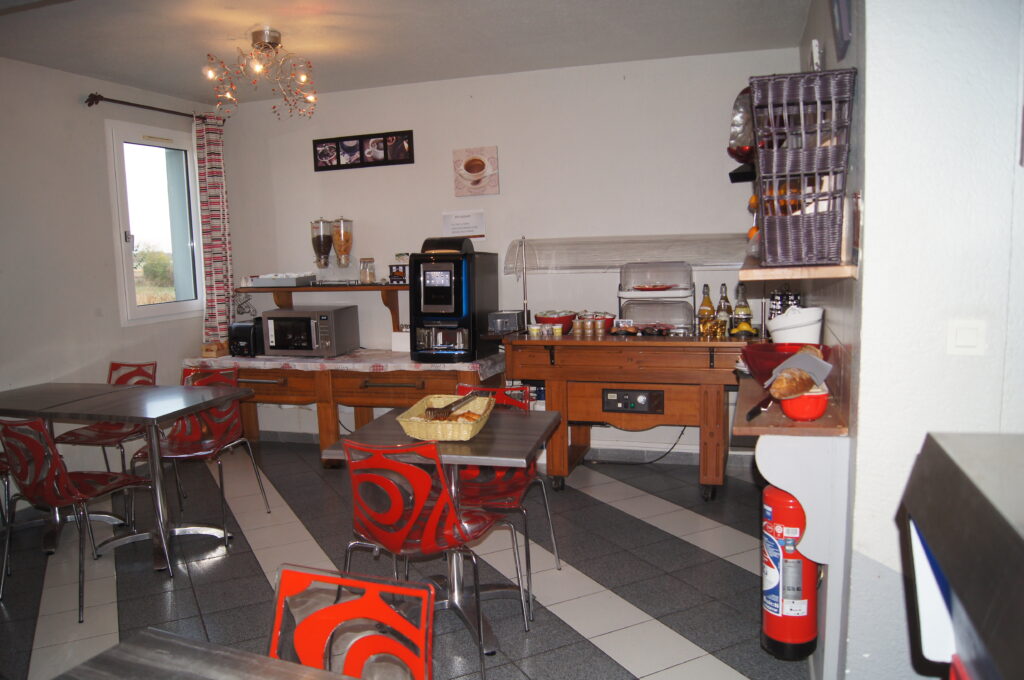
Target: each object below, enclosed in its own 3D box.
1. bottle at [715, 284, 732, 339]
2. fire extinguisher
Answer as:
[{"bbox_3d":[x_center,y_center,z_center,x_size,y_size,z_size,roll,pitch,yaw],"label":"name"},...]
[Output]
[{"bbox_3d":[1.159,-0.163,4.178,0.088,0.292,0.088,1,7,18],"label":"bottle"},{"bbox_3d":[0.789,0.600,2.167,0.175,0.590,0.165,1,7,18],"label":"fire extinguisher"}]

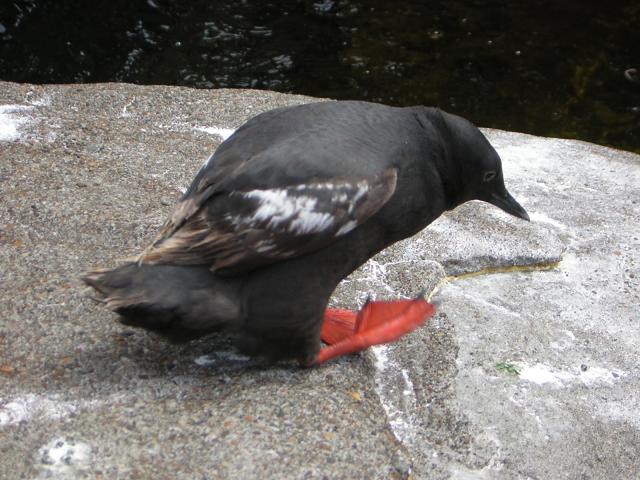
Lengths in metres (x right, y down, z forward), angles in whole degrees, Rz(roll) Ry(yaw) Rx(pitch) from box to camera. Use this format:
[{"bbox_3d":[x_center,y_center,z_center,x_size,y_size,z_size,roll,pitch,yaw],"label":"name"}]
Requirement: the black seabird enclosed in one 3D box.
[{"bbox_3d":[-0.009,-0.006,1.310,0.300,0.172,0.125,-9,31,-15],"label":"black seabird"}]

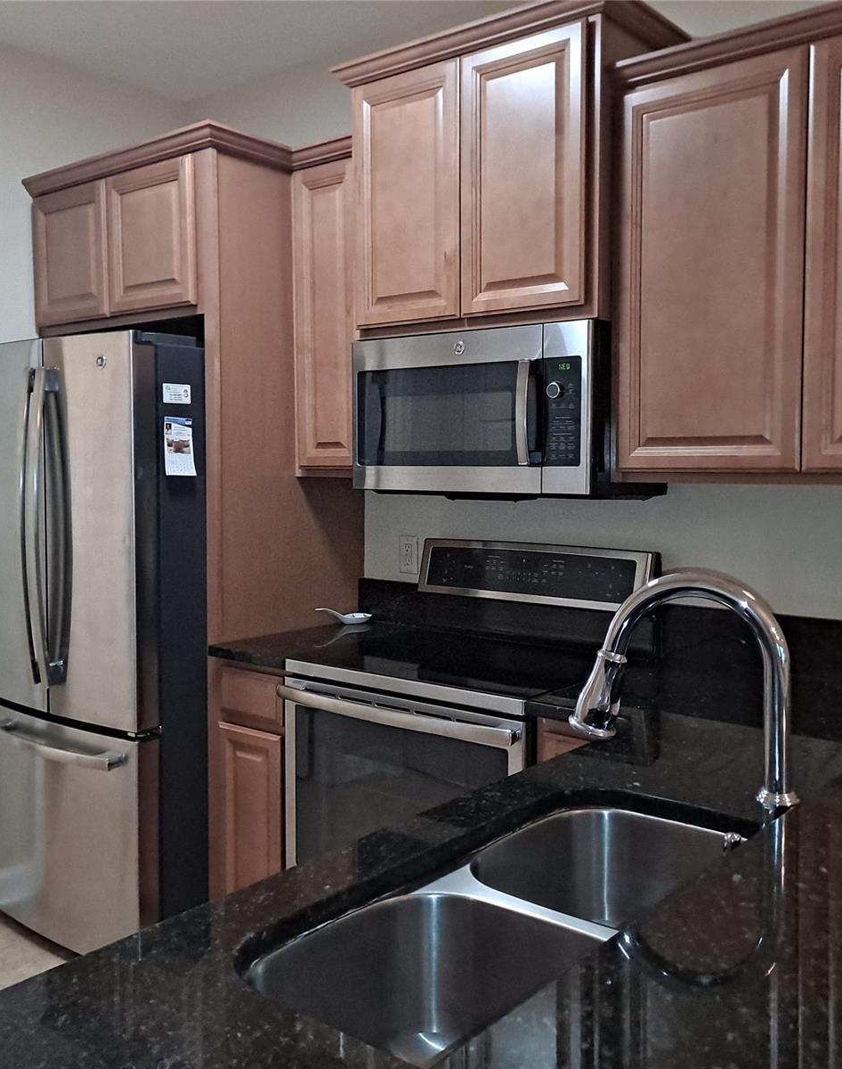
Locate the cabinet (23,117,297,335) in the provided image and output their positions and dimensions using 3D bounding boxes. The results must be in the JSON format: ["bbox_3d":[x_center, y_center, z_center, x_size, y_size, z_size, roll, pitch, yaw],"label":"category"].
[{"bbox_3d":[-0.726,-0.905,3.358,0.930,0.495,0.660,3,5,38],"label":"cabinet"}]

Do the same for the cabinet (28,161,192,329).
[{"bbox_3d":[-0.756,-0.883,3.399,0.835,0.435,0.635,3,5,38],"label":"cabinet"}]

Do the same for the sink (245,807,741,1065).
[{"bbox_3d":[0.167,0.569,1.276,0.415,0.206,0.805,3,5,38],"label":"sink"}]

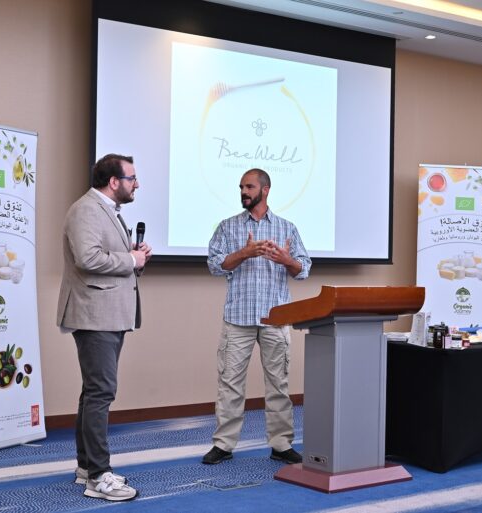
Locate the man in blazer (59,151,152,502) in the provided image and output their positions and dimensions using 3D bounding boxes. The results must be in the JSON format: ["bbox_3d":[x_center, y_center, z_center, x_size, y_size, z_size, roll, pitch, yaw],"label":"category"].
[{"bbox_3d":[-0.724,0.345,5.300,0.450,1.780,0.510,1,0,12],"label":"man in blazer"}]

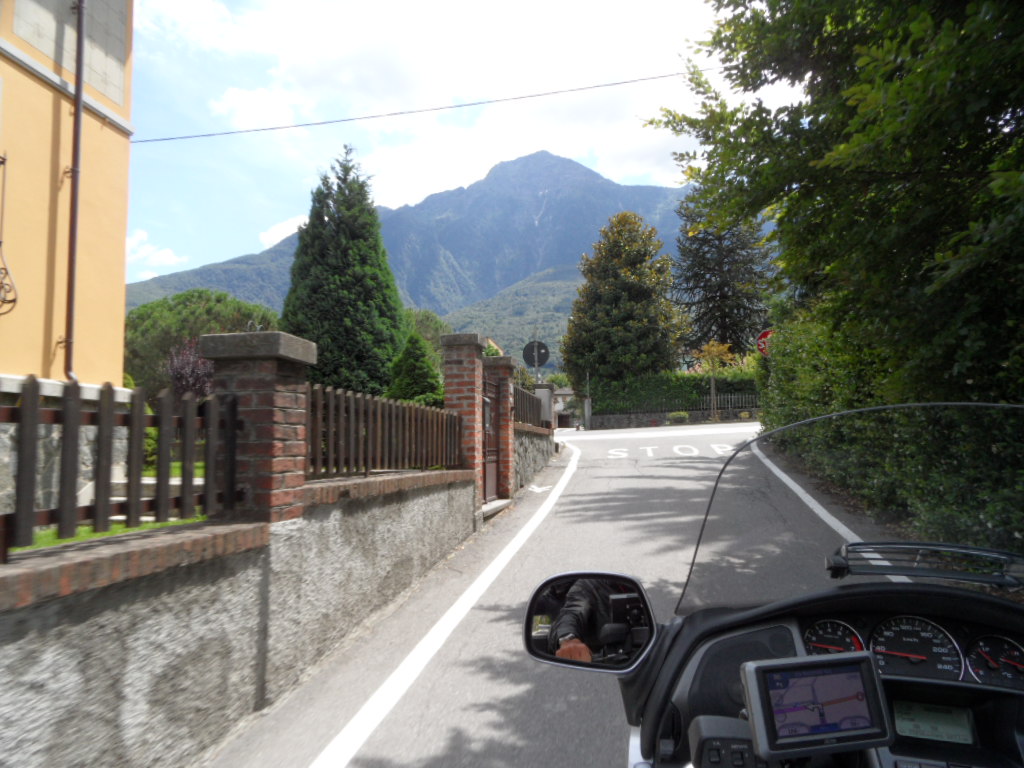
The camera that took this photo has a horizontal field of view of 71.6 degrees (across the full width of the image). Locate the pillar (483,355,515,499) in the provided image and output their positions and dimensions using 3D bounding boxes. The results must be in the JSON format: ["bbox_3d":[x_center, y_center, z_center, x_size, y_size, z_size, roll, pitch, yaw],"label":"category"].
[{"bbox_3d":[-0.151,0.515,8.141,0.360,1.620,0.360,-1,-5,10],"label":"pillar"}]

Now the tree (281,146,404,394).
[{"bbox_3d":[-2.865,-1.402,11.781,2.200,5.242,2.200,0,-5,0],"label":"tree"}]

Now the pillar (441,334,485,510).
[{"bbox_3d":[-0.463,0.384,6.893,0.360,1.680,0.370,-1,-5,10],"label":"pillar"}]

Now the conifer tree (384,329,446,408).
[{"bbox_3d":[-1.236,0.155,8.930,0.820,1.673,0.820,0,-5,0],"label":"conifer tree"}]

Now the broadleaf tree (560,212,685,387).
[{"bbox_3d":[3.969,-2.580,25.200,4.300,7.184,4.300,0,-5,0],"label":"broadleaf tree"}]

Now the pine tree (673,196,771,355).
[{"bbox_3d":[8.894,-3.543,29.612,4.200,9.299,4.200,0,-5,0],"label":"pine tree"}]

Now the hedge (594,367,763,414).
[{"bbox_3d":[5.097,0.232,22.000,6.000,1.500,1.000,1,-5,-8],"label":"hedge"}]

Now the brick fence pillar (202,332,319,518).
[{"bbox_3d":[-1.160,0.213,3.263,0.385,0.840,0.375,-1,-5,10],"label":"brick fence pillar"}]

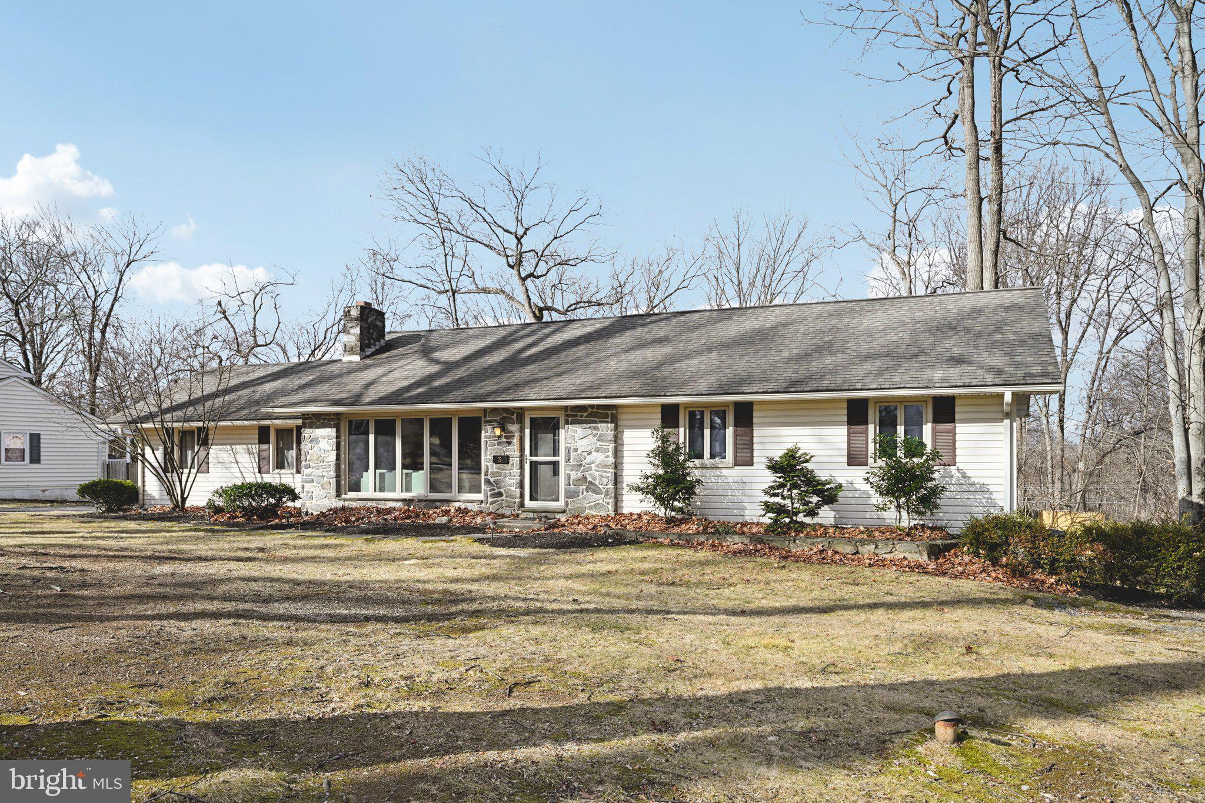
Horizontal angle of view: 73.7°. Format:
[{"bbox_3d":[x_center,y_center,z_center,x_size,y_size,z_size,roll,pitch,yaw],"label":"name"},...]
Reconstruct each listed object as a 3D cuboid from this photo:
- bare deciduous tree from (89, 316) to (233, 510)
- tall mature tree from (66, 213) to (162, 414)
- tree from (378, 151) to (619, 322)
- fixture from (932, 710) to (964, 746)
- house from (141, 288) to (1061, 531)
[{"bbox_3d":[-11.091,0.284,20.200,3.600,4.900,3.400,0,-2,0],"label":"bare deciduous tree"},{"bbox_3d":[-29.223,-2.758,48.000,6.200,17.000,6.200,0,-2,0],"label":"tall mature tree"},{"bbox_3d":[-4.427,-2.993,34.500,10.600,15.400,9.800,0,-2,0],"label":"tree"},{"bbox_3d":[1.785,1.684,4.150,0.152,0.165,0.152,0,-2,0],"label":"fixture"},{"bbox_3d":[-1.471,0.263,21.803,22.800,5.300,9.000,-1,-2,21],"label":"house"}]

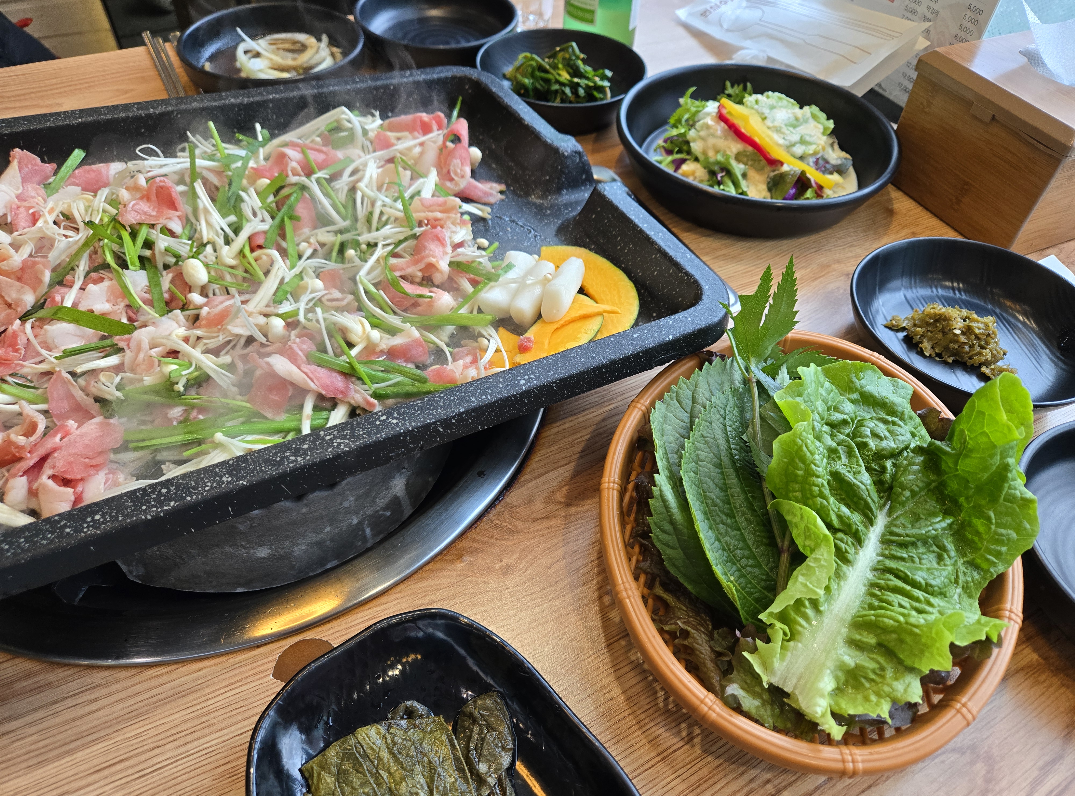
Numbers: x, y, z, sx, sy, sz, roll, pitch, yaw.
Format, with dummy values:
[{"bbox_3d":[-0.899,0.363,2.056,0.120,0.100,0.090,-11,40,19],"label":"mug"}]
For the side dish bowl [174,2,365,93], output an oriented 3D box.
[{"bbox_3d":[-0.210,-0.271,0.580,0.141,0.038,0.141,1,49,-2],"label":"side dish bowl"}]

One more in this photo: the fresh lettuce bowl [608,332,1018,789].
[{"bbox_3d":[0.110,0.055,0.310,0.166,0.050,0.208,16,51,11],"label":"fresh lettuce bowl"}]

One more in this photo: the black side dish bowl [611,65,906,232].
[{"bbox_3d":[0.152,-0.175,0.514,0.193,0.042,0.193,1,49,-2],"label":"black side dish bowl"}]

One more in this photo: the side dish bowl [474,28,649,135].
[{"bbox_3d":[0.019,-0.253,0.578,0.135,0.035,0.135,1,49,-2],"label":"side dish bowl"}]

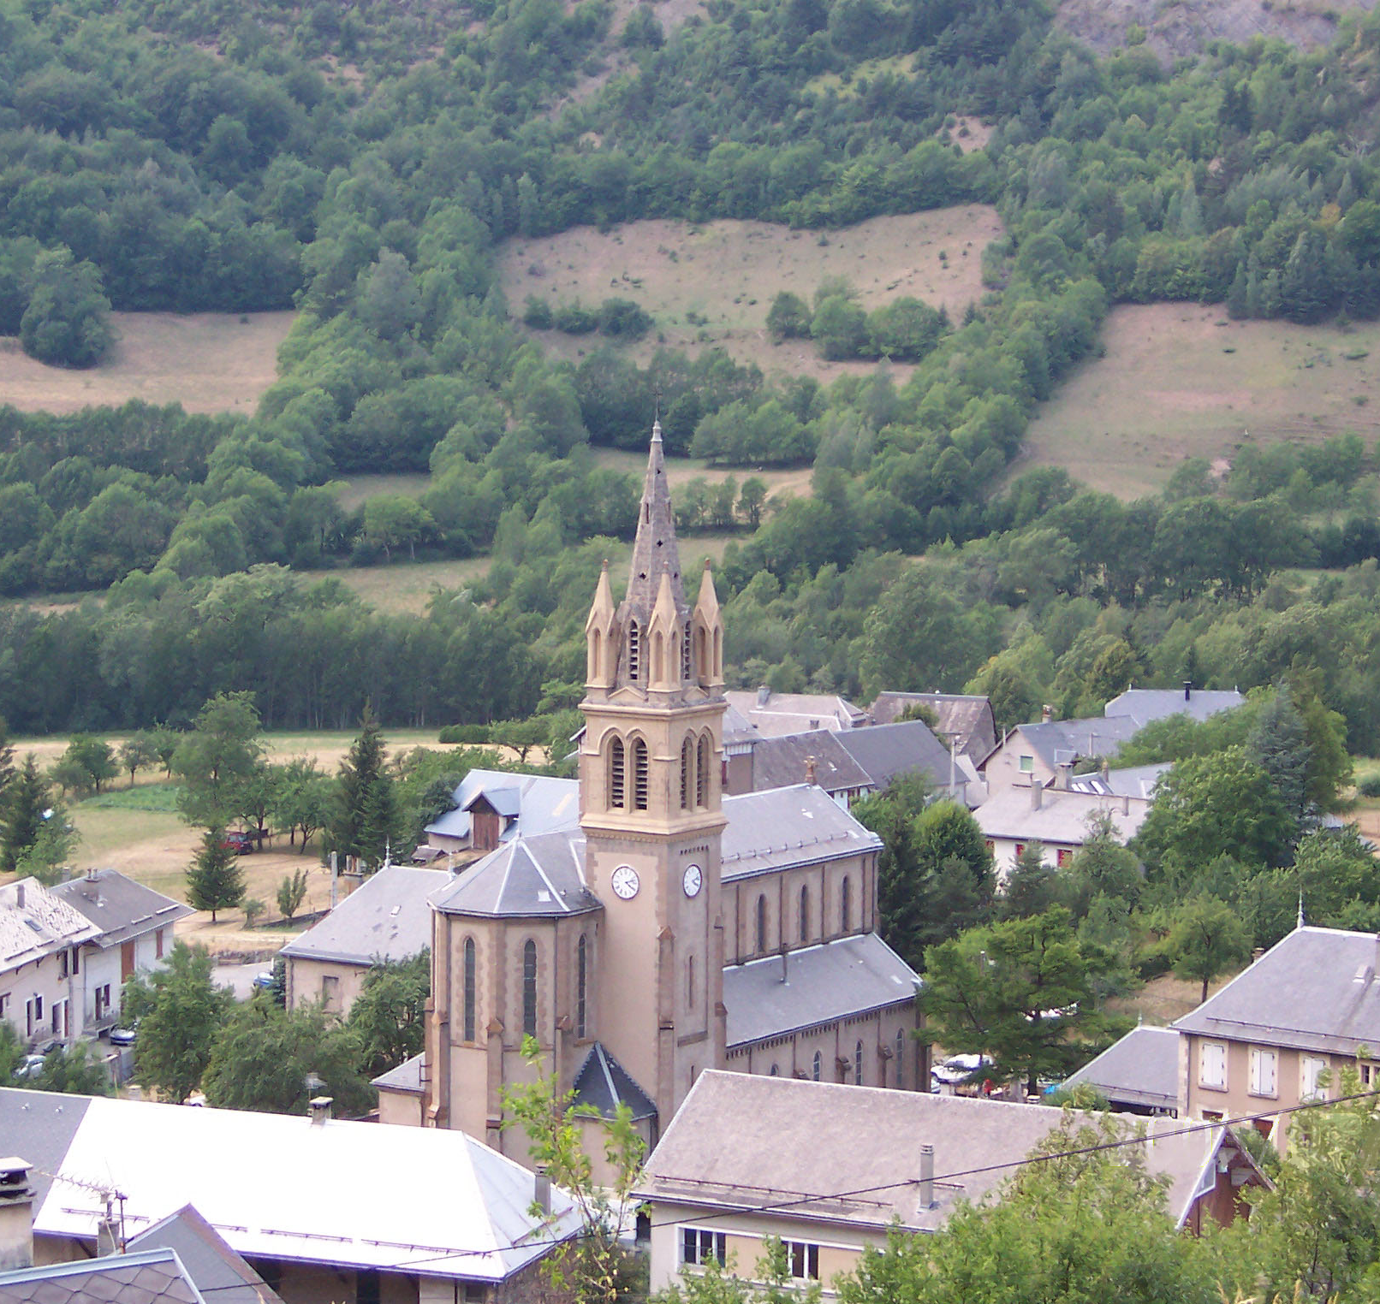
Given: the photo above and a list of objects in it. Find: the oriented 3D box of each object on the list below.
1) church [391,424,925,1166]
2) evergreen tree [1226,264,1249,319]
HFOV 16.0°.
[{"bbox_3d":[-1.739,6.704,274.186,16.500,40.000,34.900,4,7,34],"label":"church"},{"bbox_3d":[86.743,-57.147,780.000,3.660,8.610,3.660,0,6,0],"label":"evergreen tree"}]

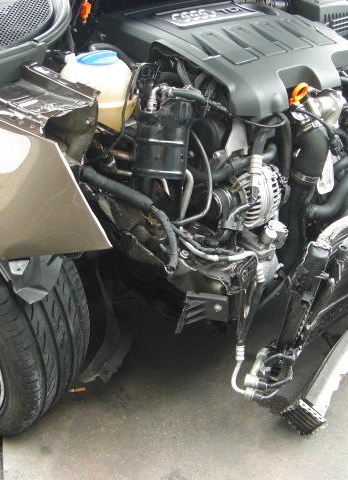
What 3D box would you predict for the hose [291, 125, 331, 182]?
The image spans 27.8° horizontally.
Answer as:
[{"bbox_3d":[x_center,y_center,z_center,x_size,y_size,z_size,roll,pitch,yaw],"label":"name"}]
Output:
[{"bbox_3d":[0.325,-0.207,1.660,0.090,0.120,0.080,-12,34,-26],"label":"hose"}]

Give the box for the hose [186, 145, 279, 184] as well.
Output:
[{"bbox_3d":[0.137,-0.173,1.650,0.270,0.070,0.055,-17,36,-32],"label":"hose"}]

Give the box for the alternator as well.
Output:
[{"bbox_3d":[0.189,-0.095,1.570,0.140,0.140,0.135,-10,33,-23],"label":"alternator"}]

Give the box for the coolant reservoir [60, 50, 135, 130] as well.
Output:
[{"bbox_3d":[-0.166,-0.317,1.520,0.150,0.172,0.152,29,38,35],"label":"coolant reservoir"}]

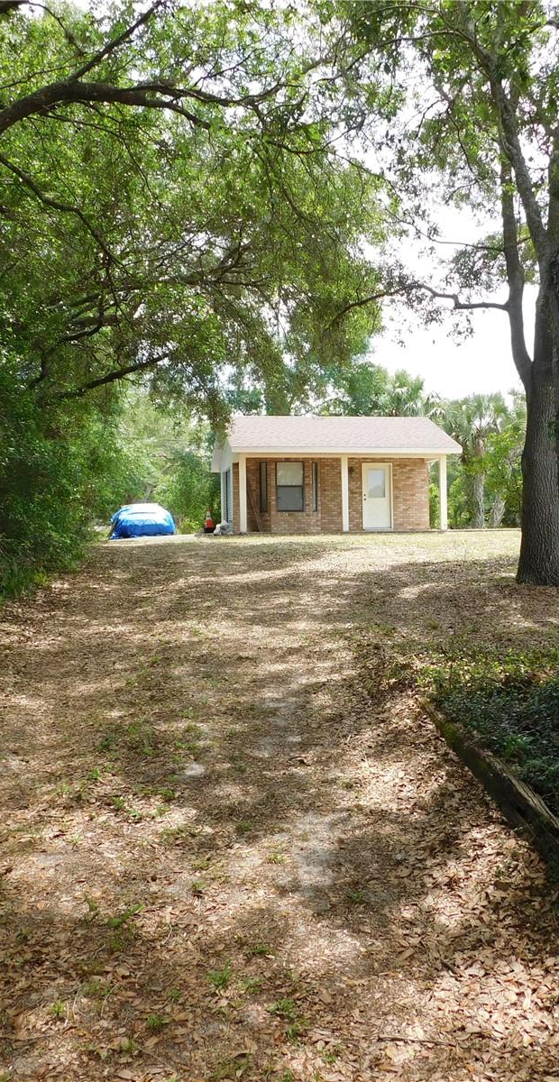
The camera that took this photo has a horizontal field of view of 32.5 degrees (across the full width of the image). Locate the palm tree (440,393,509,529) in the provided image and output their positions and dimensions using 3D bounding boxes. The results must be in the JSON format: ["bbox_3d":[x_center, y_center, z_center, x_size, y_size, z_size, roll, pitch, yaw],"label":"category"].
[{"bbox_3d":[8.300,-3.370,40.700,2.950,5.800,2.950,-1,0,0],"label":"palm tree"}]

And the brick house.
[{"bbox_3d":[1.540,-2.200,32.000,7.000,3.880,7.100,-1,0,-9],"label":"brick house"}]

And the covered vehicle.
[{"bbox_3d":[-5.050,-0.710,35.400,2.000,1.380,4.600,-1,0,-11],"label":"covered vehicle"}]

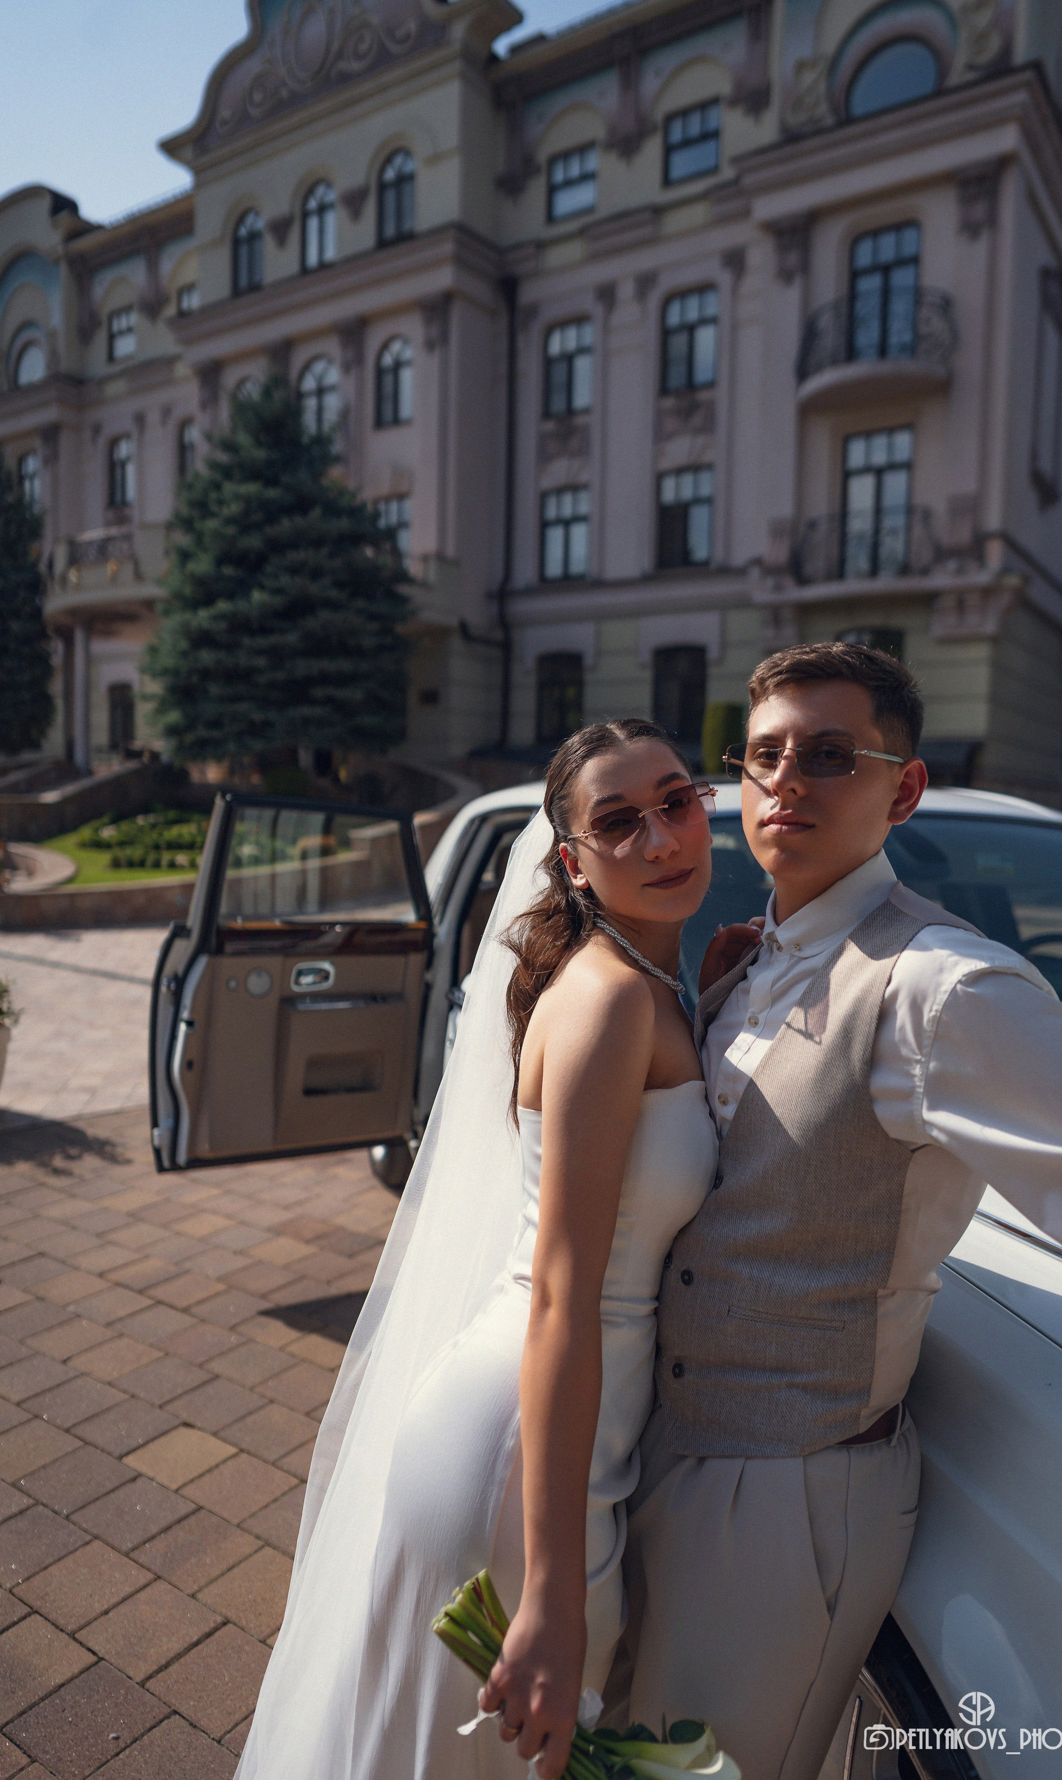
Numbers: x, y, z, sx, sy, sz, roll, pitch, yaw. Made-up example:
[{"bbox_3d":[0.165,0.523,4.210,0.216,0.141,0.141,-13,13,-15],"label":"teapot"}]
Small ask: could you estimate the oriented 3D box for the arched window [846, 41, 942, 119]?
[{"bbox_3d":[6.203,-13.890,20.302,1.680,1.220,0.220,3,4,34],"label":"arched window"}]

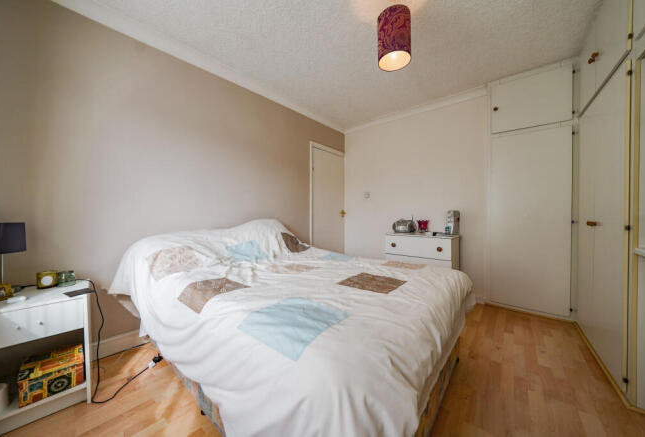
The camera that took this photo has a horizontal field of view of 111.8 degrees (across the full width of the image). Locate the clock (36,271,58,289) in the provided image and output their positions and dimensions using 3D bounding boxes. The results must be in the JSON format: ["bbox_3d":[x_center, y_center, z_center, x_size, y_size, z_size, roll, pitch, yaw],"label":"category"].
[{"bbox_3d":[-1.692,0.378,1.349,0.050,0.087,0.078,0,1,43],"label":"clock"}]

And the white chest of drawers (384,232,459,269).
[{"bbox_3d":[1.210,0.581,2.672,0.745,0.738,0.390,0,1,43],"label":"white chest of drawers"}]

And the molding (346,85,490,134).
[{"bbox_3d":[1.054,-1.402,2.986,1.900,0.088,0.085,0,1,43],"label":"molding"}]

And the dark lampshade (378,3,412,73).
[{"bbox_3d":[0.462,-1.139,1.401,0.200,0.267,0.200,-1,1,0],"label":"dark lampshade"}]

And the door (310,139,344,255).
[{"bbox_3d":[0.108,-0.058,3.385,0.060,2.010,0.750,0,1,43],"label":"door"}]

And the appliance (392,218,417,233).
[{"bbox_3d":[1.069,0.117,2.839,0.240,0.167,0.180,0,1,43],"label":"appliance"}]

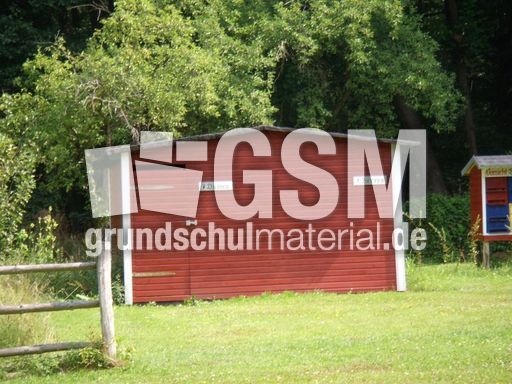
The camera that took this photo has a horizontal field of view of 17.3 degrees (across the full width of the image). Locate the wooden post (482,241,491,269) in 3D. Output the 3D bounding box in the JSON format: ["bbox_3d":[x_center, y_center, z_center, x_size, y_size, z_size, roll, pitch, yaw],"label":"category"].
[{"bbox_3d":[3.910,1.065,28.600,0.105,0.480,0.105,-2,0,-7],"label":"wooden post"}]

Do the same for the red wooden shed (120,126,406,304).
[{"bbox_3d":[-0.096,0.310,26.279,4.300,2.500,3.200,-2,0,-8],"label":"red wooden shed"}]

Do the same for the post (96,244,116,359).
[{"bbox_3d":[-1.476,1.075,16.700,0.130,1.200,0.130,-3,0,0],"label":"post"}]

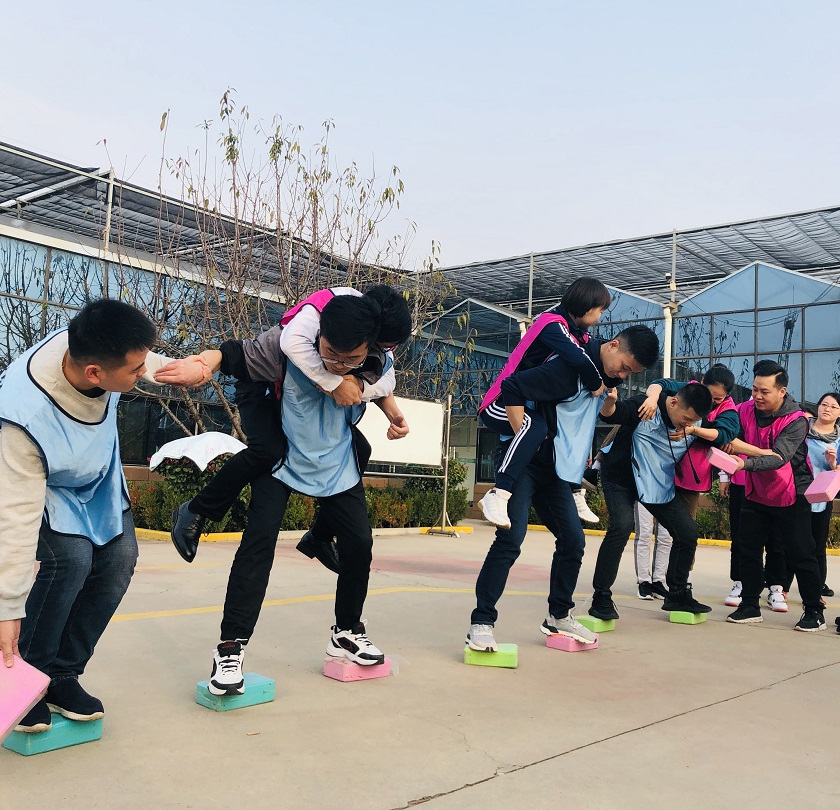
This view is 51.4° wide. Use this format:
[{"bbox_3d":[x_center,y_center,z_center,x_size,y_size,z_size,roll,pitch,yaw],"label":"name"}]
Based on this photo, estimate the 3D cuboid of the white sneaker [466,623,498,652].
[{"bbox_3d":[0.276,1.017,3.901,0.105,0.115,0.290,3,-5,-10],"label":"white sneaker"}]

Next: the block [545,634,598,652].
[{"bbox_3d":[0.751,1.160,4.296,0.230,0.072,0.150,7,-6,-42],"label":"block"}]

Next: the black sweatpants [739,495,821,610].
[{"bbox_3d":[2.186,0.810,5.298,0.350,0.900,0.480,7,-6,-44],"label":"black sweatpants"}]

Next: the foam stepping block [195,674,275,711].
[{"bbox_3d":[-0.622,0.967,2.953,0.143,0.070,0.218,-2,-6,43],"label":"foam stepping block"}]

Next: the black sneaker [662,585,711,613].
[{"bbox_3d":[1.574,1.140,5.131,0.290,0.140,0.105,0,-6,26],"label":"black sneaker"}]

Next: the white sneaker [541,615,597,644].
[{"bbox_3d":[0.676,1.025,4.065,0.105,0.120,0.290,6,-6,-37],"label":"white sneaker"}]

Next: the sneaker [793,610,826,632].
[{"bbox_3d":[2.272,1.241,5.063,0.105,0.120,0.280,-2,-6,44],"label":"sneaker"}]

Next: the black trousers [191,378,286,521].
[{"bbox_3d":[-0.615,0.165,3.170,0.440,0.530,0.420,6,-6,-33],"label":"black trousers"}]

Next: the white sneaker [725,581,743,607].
[{"bbox_3d":[2.182,1.297,6.018,0.110,0.150,0.295,0,-5,34],"label":"white sneaker"}]

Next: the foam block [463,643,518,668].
[{"bbox_3d":[0.318,1.108,3.874,0.230,0.072,0.150,2,-5,7],"label":"foam block"}]

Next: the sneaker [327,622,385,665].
[{"bbox_3d":[-0.242,0.886,3.255,0.108,0.128,0.280,8,-7,-43],"label":"sneaker"}]

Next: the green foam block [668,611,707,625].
[{"bbox_3d":[1.585,1.245,5.142,0.138,0.066,0.214,-1,-7,39],"label":"green foam block"}]

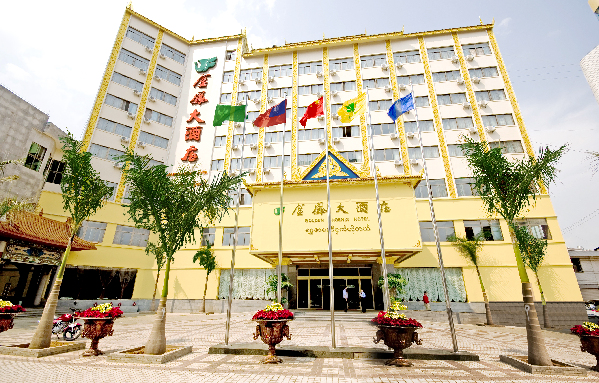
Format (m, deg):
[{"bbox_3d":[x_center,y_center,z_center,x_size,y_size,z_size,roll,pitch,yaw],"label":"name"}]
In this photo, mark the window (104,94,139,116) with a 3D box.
[{"bbox_3d":[-19.957,-9.770,28.084,2.960,1.300,0.200,15,-25,-37],"label":"window"}]

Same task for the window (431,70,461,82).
[{"bbox_3d":[15.518,-12.084,26.272,2.693,1.185,0.150,-2,-20,8],"label":"window"}]

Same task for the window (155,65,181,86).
[{"bbox_3d":[-16.367,-14.408,31.309,2.872,1.755,0.180,15,-24,-36],"label":"window"}]

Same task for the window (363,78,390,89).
[{"bbox_3d":[8.440,-11.738,27.204,2.708,1.249,0.150,-2,-20,8],"label":"window"}]

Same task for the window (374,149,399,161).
[{"bbox_3d":[8.850,-3.697,25.635,2.027,1.197,0.180,-3,-19,7],"label":"window"}]

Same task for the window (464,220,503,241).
[{"bbox_3d":[15.751,3.373,21.441,2.819,1.782,0.180,-2,-20,8],"label":"window"}]

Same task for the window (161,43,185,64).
[{"bbox_3d":[-17.009,-18.489,33.773,3.050,1.840,0.200,15,-25,-37],"label":"window"}]

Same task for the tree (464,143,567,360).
[{"bbox_3d":[7.427,1.587,8.199,3.100,7.000,2.900,-2,-20,8],"label":"tree"}]

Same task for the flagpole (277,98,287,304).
[{"bbox_3d":[-0.703,0.257,10.438,0.130,10.750,0.130,-2,-20,8],"label":"flagpole"}]

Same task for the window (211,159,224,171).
[{"bbox_3d":[-9.056,-2.916,27.947,1.440,1.177,0.180,-3,-19,7],"label":"window"}]

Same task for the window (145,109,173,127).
[{"bbox_3d":[-17.016,-8.907,30.348,3.040,1.300,0.200,15,-25,-37],"label":"window"}]

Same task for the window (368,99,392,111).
[{"bbox_3d":[8.622,-9.187,26.978,2.843,1.301,0.180,-2,-20,8],"label":"window"}]

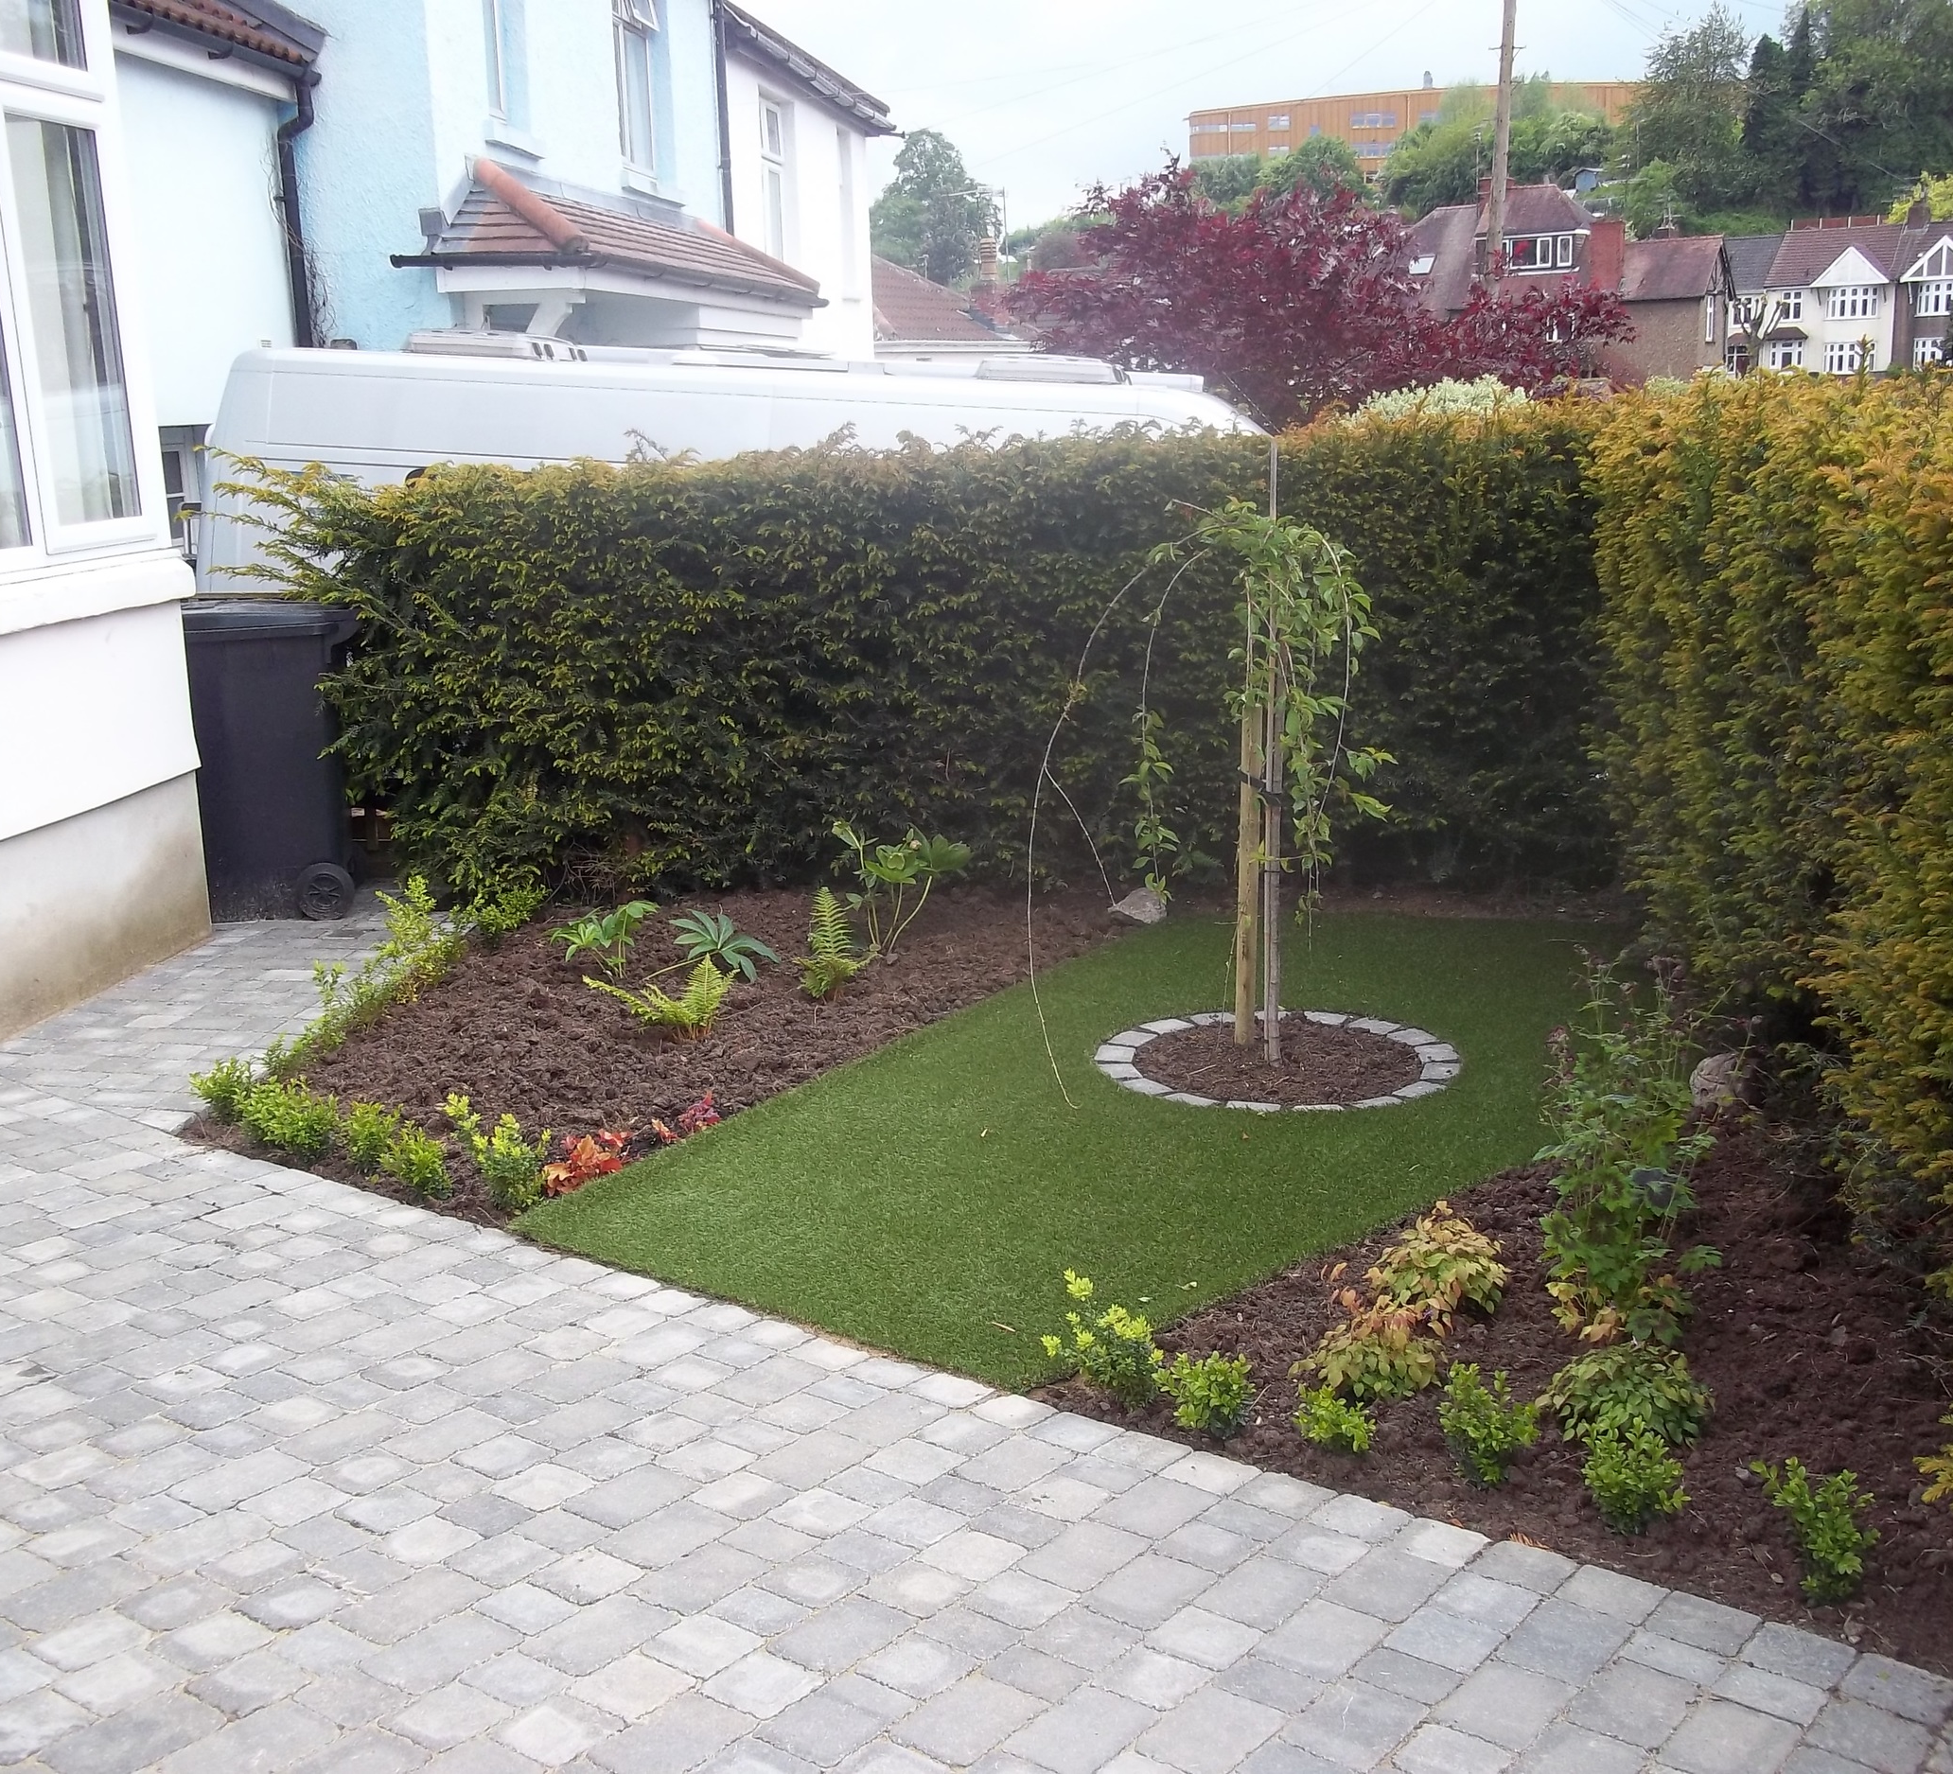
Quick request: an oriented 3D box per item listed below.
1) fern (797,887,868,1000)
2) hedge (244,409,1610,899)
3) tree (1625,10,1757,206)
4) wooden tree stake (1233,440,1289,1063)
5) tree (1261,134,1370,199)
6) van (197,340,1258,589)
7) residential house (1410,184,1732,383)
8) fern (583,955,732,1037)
[{"bbox_3d":[-0.415,0.160,6.330,0.200,0.320,0.200,-2,13,0],"label":"fern"},{"bbox_3d":[-0.203,-0.829,7.839,4.720,1.600,1.050,0,13,8],"label":"hedge"},{"bbox_3d":[39.797,-43.096,122.000,7.300,12.200,7.000,2,14,17],"label":"tree"},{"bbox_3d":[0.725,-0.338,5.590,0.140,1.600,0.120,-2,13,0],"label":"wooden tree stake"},{"bbox_3d":[25.587,-53.894,165.000,8.200,6.200,7.500,0,13,9],"label":"tree"},{"bbox_3d":[-0.359,-1.026,10.275,5.900,2.750,2.000,4,14,7],"label":"van"},{"bbox_3d":[21.533,-21.195,80.000,10.800,9.000,8.500,4,14,25],"label":"residential house"},{"bbox_3d":[-0.872,0.296,5.980,0.390,0.220,0.320,-2,13,0],"label":"fern"}]

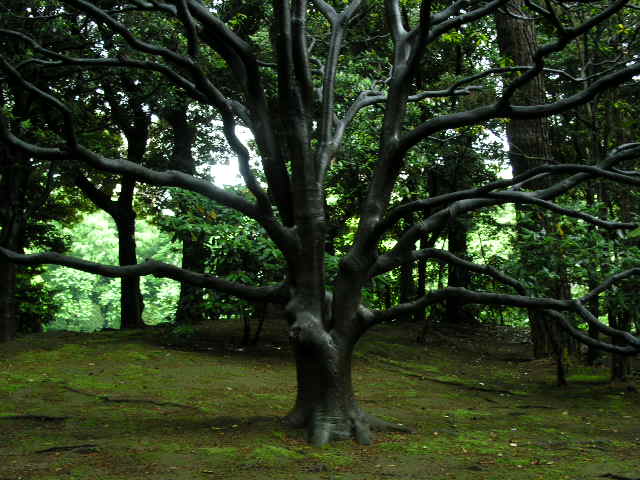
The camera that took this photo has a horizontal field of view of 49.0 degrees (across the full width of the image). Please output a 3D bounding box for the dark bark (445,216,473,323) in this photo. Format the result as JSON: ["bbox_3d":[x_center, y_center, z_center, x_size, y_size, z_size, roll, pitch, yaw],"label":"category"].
[{"bbox_3d":[2.858,0.609,14.500,0.520,2.150,0.500,0,-2,0],"label":"dark bark"}]

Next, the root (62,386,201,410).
[{"bbox_3d":[-2.114,1.634,7.384,2.175,0.090,0.299,-2,-3,34],"label":"root"}]

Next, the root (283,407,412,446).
[{"bbox_3d":[0.227,1.523,5.800,1.030,0.280,0.800,0,-2,0],"label":"root"}]

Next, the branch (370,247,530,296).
[{"bbox_3d":[1.059,0.264,5.700,1.220,0.360,0.420,0,-2,0],"label":"branch"}]

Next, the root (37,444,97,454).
[{"bbox_3d":[-1.936,1.584,5.394,0.484,0.060,0.130,1,-3,-25],"label":"root"}]

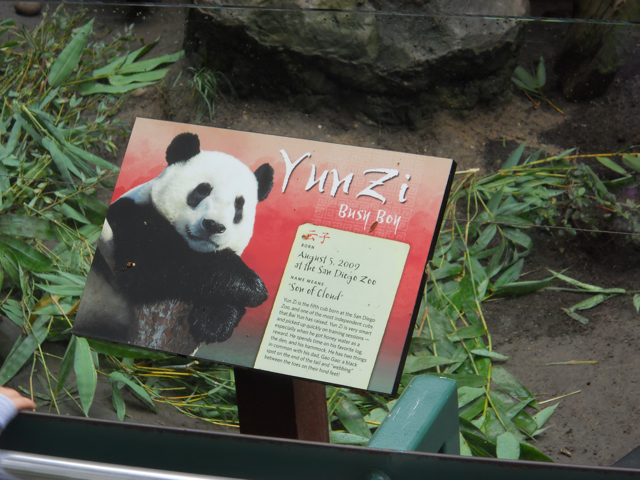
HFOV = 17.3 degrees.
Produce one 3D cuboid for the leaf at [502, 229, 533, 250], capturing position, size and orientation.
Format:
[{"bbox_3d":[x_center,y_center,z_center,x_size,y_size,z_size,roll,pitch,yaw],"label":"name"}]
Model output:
[{"bbox_3d":[0.395,-0.001,4.201,0.027,0.025,0.081,-14,25,-21],"label":"leaf"}]

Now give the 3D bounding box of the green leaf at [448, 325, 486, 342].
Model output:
[{"bbox_3d":[0.294,0.187,4.234,0.077,0.027,0.040,-5,26,-3],"label":"green leaf"}]

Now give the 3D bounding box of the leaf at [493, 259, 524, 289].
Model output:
[{"bbox_3d":[0.365,0.065,4.080,0.027,0.025,0.096,9,27,28],"label":"leaf"}]

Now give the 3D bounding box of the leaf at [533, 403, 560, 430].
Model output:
[{"bbox_3d":[0.424,0.328,3.926,0.029,0.029,0.088,17,33,36],"label":"leaf"}]

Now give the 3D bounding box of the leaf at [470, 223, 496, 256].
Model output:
[{"bbox_3d":[0.358,0.000,4.610,0.035,0.035,0.121,13,30,30],"label":"leaf"}]

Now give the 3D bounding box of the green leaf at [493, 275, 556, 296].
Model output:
[{"bbox_3d":[0.427,0.095,4.405,0.140,0.038,0.047,-9,26,-10],"label":"green leaf"}]

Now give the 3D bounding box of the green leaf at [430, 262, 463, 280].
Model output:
[{"bbox_3d":[0.246,0.064,4.078,0.069,0.025,0.031,-21,29,-34],"label":"green leaf"}]

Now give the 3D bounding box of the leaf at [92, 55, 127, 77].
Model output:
[{"bbox_3d":[-0.530,-0.440,5.335,0.041,0.025,0.107,9,27,28],"label":"leaf"}]

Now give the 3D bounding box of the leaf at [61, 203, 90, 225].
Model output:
[{"bbox_3d":[-0.514,-0.055,4.452,0.025,0.025,0.094,-17,26,-26],"label":"leaf"}]

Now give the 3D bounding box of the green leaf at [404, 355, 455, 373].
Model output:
[{"bbox_3d":[0.212,0.245,4.126,0.114,0.028,0.042,-5,26,-2],"label":"green leaf"}]

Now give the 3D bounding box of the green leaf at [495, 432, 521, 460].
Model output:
[{"bbox_3d":[0.344,0.379,3.832,0.040,0.037,0.077,-1,26,5],"label":"green leaf"}]

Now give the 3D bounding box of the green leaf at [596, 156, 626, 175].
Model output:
[{"bbox_3d":[0.681,-0.174,4.926,0.030,0.027,0.104,-20,30,-29],"label":"green leaf"}]

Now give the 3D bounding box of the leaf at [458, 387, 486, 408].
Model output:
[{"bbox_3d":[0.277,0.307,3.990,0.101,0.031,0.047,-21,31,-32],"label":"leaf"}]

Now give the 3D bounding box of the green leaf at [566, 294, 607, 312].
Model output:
[{"bbox_3d":[0.506,0.119,3.971,0.079,0.025,0.022,-20,28,-32],"label":"green leaf"}]

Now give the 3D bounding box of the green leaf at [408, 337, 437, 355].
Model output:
[{"bbox_3d":[0.180,0.190,3.775,0.069,0.025,0.034,-15,26,-24],"label":"green leaf"}]

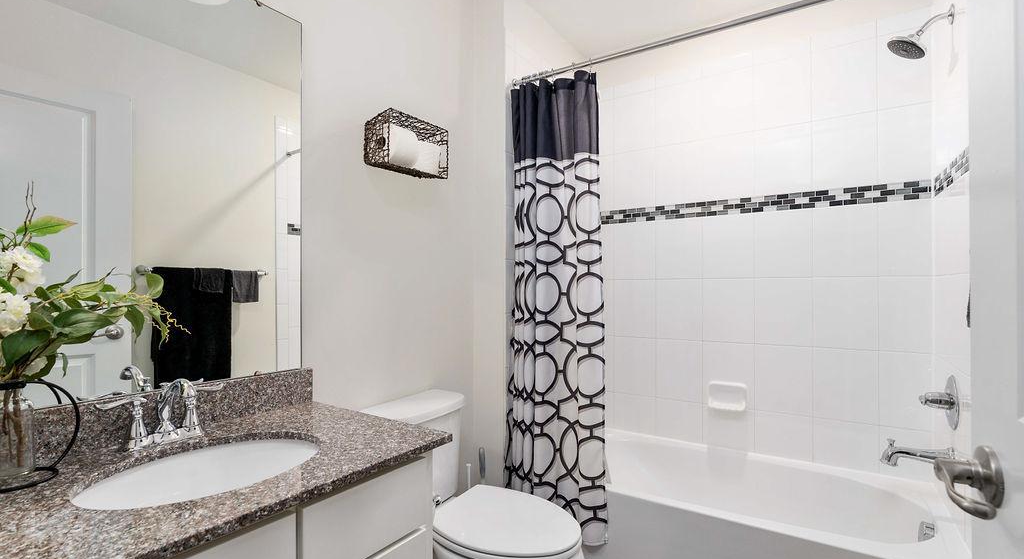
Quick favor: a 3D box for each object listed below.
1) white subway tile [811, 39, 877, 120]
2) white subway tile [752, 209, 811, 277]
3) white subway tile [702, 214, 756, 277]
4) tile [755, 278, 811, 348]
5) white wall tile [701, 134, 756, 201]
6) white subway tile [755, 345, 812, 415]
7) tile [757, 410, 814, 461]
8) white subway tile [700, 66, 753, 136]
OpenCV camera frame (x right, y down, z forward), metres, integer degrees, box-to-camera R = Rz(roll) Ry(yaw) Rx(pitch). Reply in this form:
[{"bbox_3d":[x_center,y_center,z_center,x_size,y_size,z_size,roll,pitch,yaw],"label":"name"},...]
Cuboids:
[{"bbox_3d":[1.453,-0.871,2.000,0.231,0.311,0.010,-1,0,32],"label":"white subway tile"},{"bbox_3d":[1.255,-0.164,2.112,0.229,0.307,0.010,0,-1,33],"label":"white subway tile"},{"bbox_3d":[1.063,-0.162,2.244,0.231,0.312,0.010,-1,0,32],"label":"white subway tile"},{"bbox_3d":[1.248,0.149,2.097,0.229,0.307,0.010,0,-1,33],"label":"tile"},{"bbox_3d":[1.059,-0.556,2.242,0.229,0.306,0.010,0,-1,33],"label":"white wall tile"},{"bbox_3d":[1.264,0.467,2.115,0.231,0.315,0.010,-1,0,32],"label":"white subway tile"},{"bbox_3d":[1.258,0.721,2.101,0.230,0.199,0.010,-1,-1,33],"label":"tile"},{"bbox_3d":[1.054,-0.859,2.232,0.229,0.305,0.010,0,-1,33],"label":"white subway tile"}]

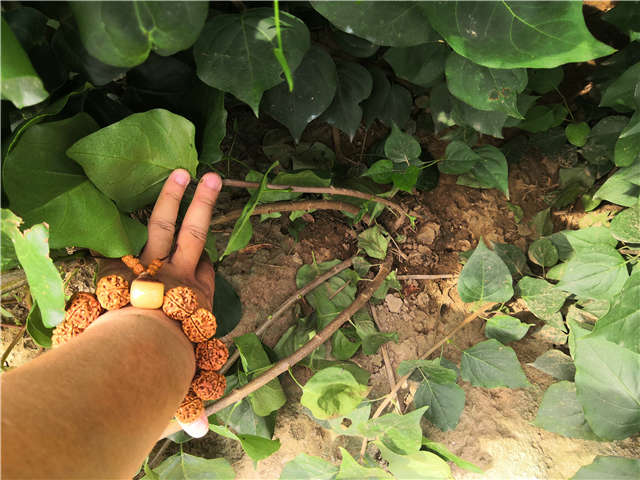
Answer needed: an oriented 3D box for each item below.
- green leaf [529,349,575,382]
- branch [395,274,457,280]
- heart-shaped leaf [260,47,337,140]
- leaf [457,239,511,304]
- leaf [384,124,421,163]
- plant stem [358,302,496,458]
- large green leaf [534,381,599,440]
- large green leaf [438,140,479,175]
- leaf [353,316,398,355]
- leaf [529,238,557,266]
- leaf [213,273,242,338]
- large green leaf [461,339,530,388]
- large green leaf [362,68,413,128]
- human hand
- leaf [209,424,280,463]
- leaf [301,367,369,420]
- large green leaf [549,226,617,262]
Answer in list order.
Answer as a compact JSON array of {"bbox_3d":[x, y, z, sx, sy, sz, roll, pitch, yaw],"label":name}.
[{"bbox_3d":[0.257,0.137,0.546,0.054,0.020,0.036,1,59,6],"label":"green leaf"},{"bbox_3d":[0.112,0.040,0.527,0.065,0.006,0.006,0,50,0],"label":"branch"},{"bbox_3d":[-0.020,-0.182,0.620,0.092,0.132,0.025,6,22,-4],"label":"heart-shaped leaf"},{"bbox_3d":[0.195,0.037,0.598,0.065,0.020,0.079,4,66,9],"label":"leaf"},{"bbox_3d":[0.112,-0.137,0.706,0.052,0.020,0.062,-12,77,2],"label":"leaf"},{"bbox_3d":[0.117,0.138,0.537,0.028,0.015,0.244,39,60,24],"label":"plant stem"},{"bbox_3d":[0.254,0.175,0.520,0.073,0.020,0.056,-24,59,-9],"label":"large green leaf"},{"bbox_3d":[0.175,-0.104,0.630,0.046,0.020,0.042,-11,51,-9],"label":"large green leaf"},{"bbox_3d":[0.053,0.091,0.475,0.045,0.020,0.037,6,50,5],"label":"leaf"},{"bbox_3d":[0.239,0.013,0.535,0.032,0.015,0.034,11,51,9],"label":"leaf"},{"bbox_3d":[-0.108,0.064,0.505,0.056,0.020,0.076,-2,66,-6],"label":"leaf"},{"bbox_3d":[0.162,0.114,0.460,0.065,0.015,0.045,26,55,20],"label":"large green leaf"},{"bbox_3d":[0.086,-0.184,0.640,0.064,0.091,0.025,5,25,6],"label":"large green leaf"},{"bbox_3d":[-0.118,0.048,0.380,0.085,0.080,0.190,4,88,6],"label":"human hand"},{"bbox_3d":[-0.063,0.168,0.415,0.056,0.022,0.028,9,51,7],"label":"leaf"},{"bbox_3d":[0.013,0.132,0.430,0.054,0.020,0.044,10,51,8],"label":"leaf"},{"bbox_3d":[0.273,0.006,0.520,0.063,0.020,0.040,17,52,14],"label":"large green leaf"}]

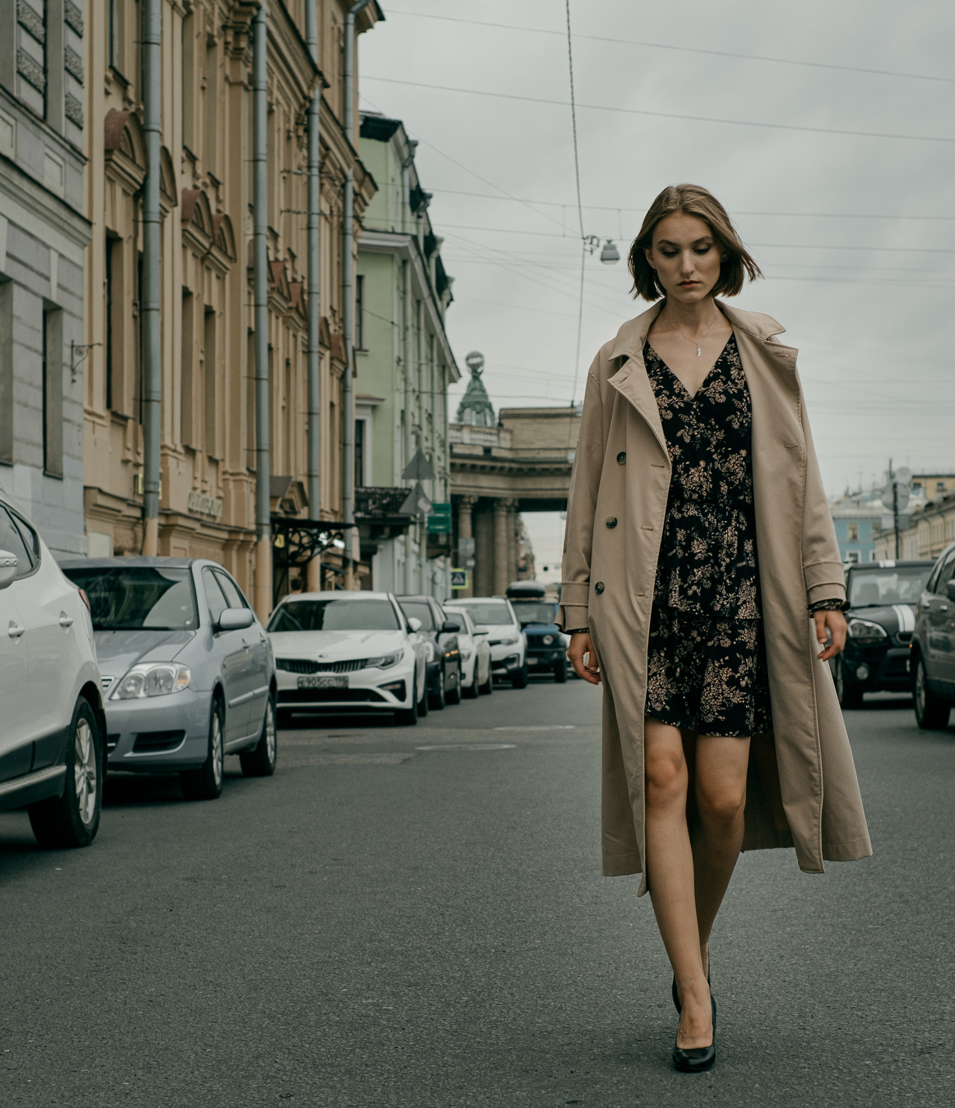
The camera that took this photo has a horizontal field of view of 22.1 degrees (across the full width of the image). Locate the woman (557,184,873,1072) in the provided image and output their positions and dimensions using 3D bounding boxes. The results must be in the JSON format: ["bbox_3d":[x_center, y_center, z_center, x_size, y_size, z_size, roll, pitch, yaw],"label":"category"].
[{"bbox_3d":[0.485,0.115,4.980,0.640,1.750,0.620,0,-2,5],"label":"woman"}]

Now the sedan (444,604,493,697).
[{"bbox_3d":[-0.740,1.510,38.900,1.760,1.450,4.500,0,-2,5],"label":"sedan"}]

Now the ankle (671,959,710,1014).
[{"bbox_3d":[0.432,0.877,4.960,0.075,0.115,0.100,0,-2,4],"label":"ankle"}]

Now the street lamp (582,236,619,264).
[{"bbox_3d":[2.380,-5.850,47.000,0.660,0.550,0.420,0,-2,3],"label":"street lamp"}]

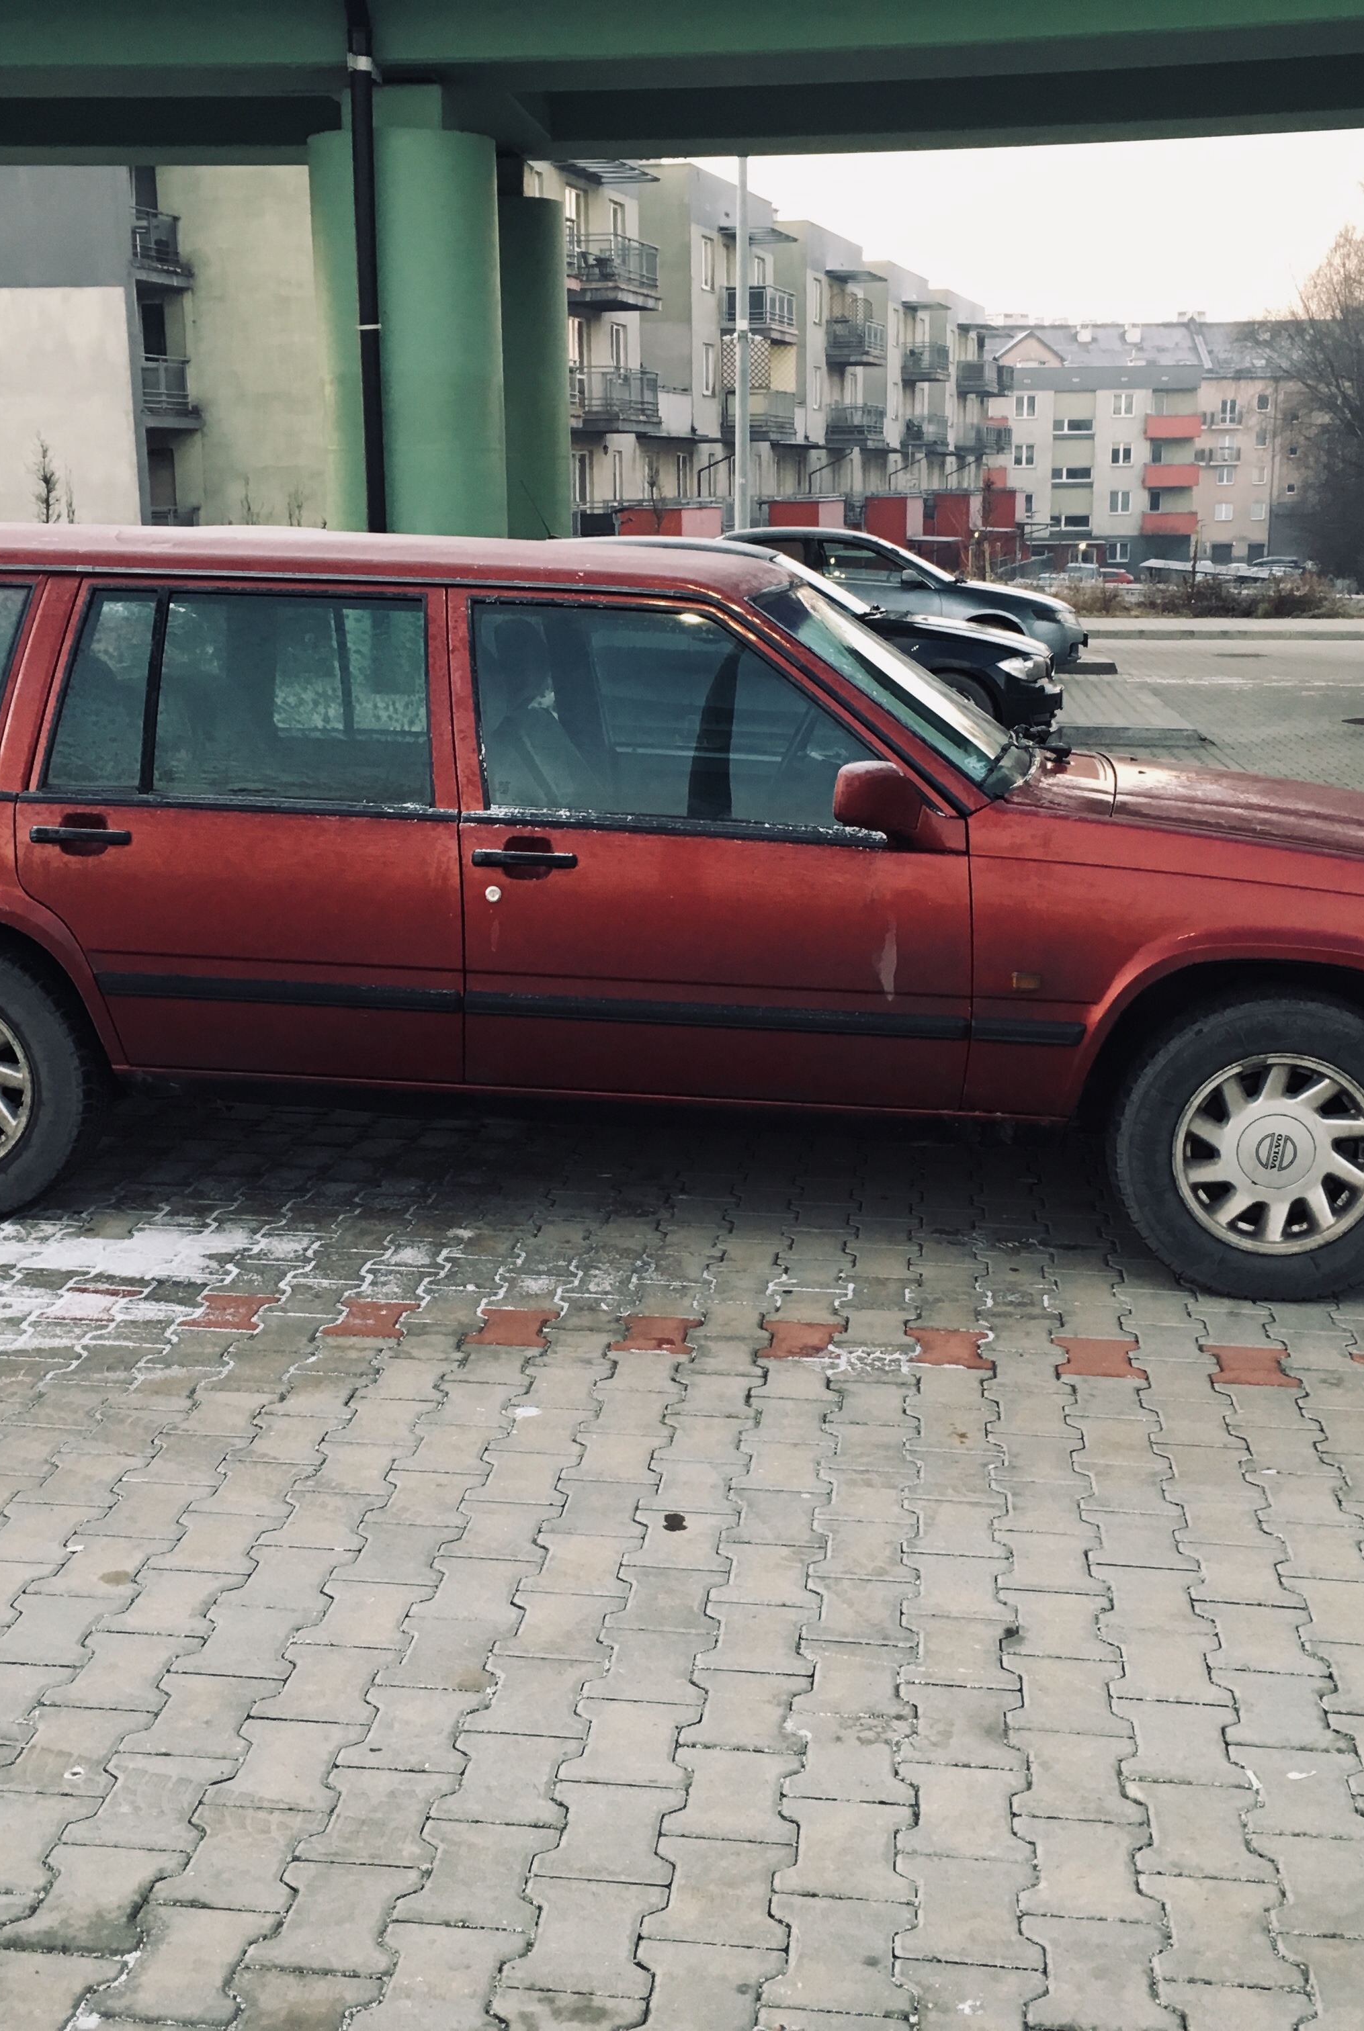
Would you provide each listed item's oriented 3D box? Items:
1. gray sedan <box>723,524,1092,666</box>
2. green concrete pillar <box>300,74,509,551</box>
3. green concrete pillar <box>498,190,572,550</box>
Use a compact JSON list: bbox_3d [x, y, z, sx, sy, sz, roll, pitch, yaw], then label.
[{"bbox_3d":[1.537,-3.893,21.591,4.600,1.450,1.780,1,12,6],"label":"gray sedan"},{"bbox_3d":[-1.943,-4.299,16.265,1.288,4.457,1.288,1,12,6],"label":"green concrete pillar"},{"bbox_3d":[-1.610,-4.813,19.314,1.288,4.117,1.288,1,12,6],"label":"green concrete pillar"}]

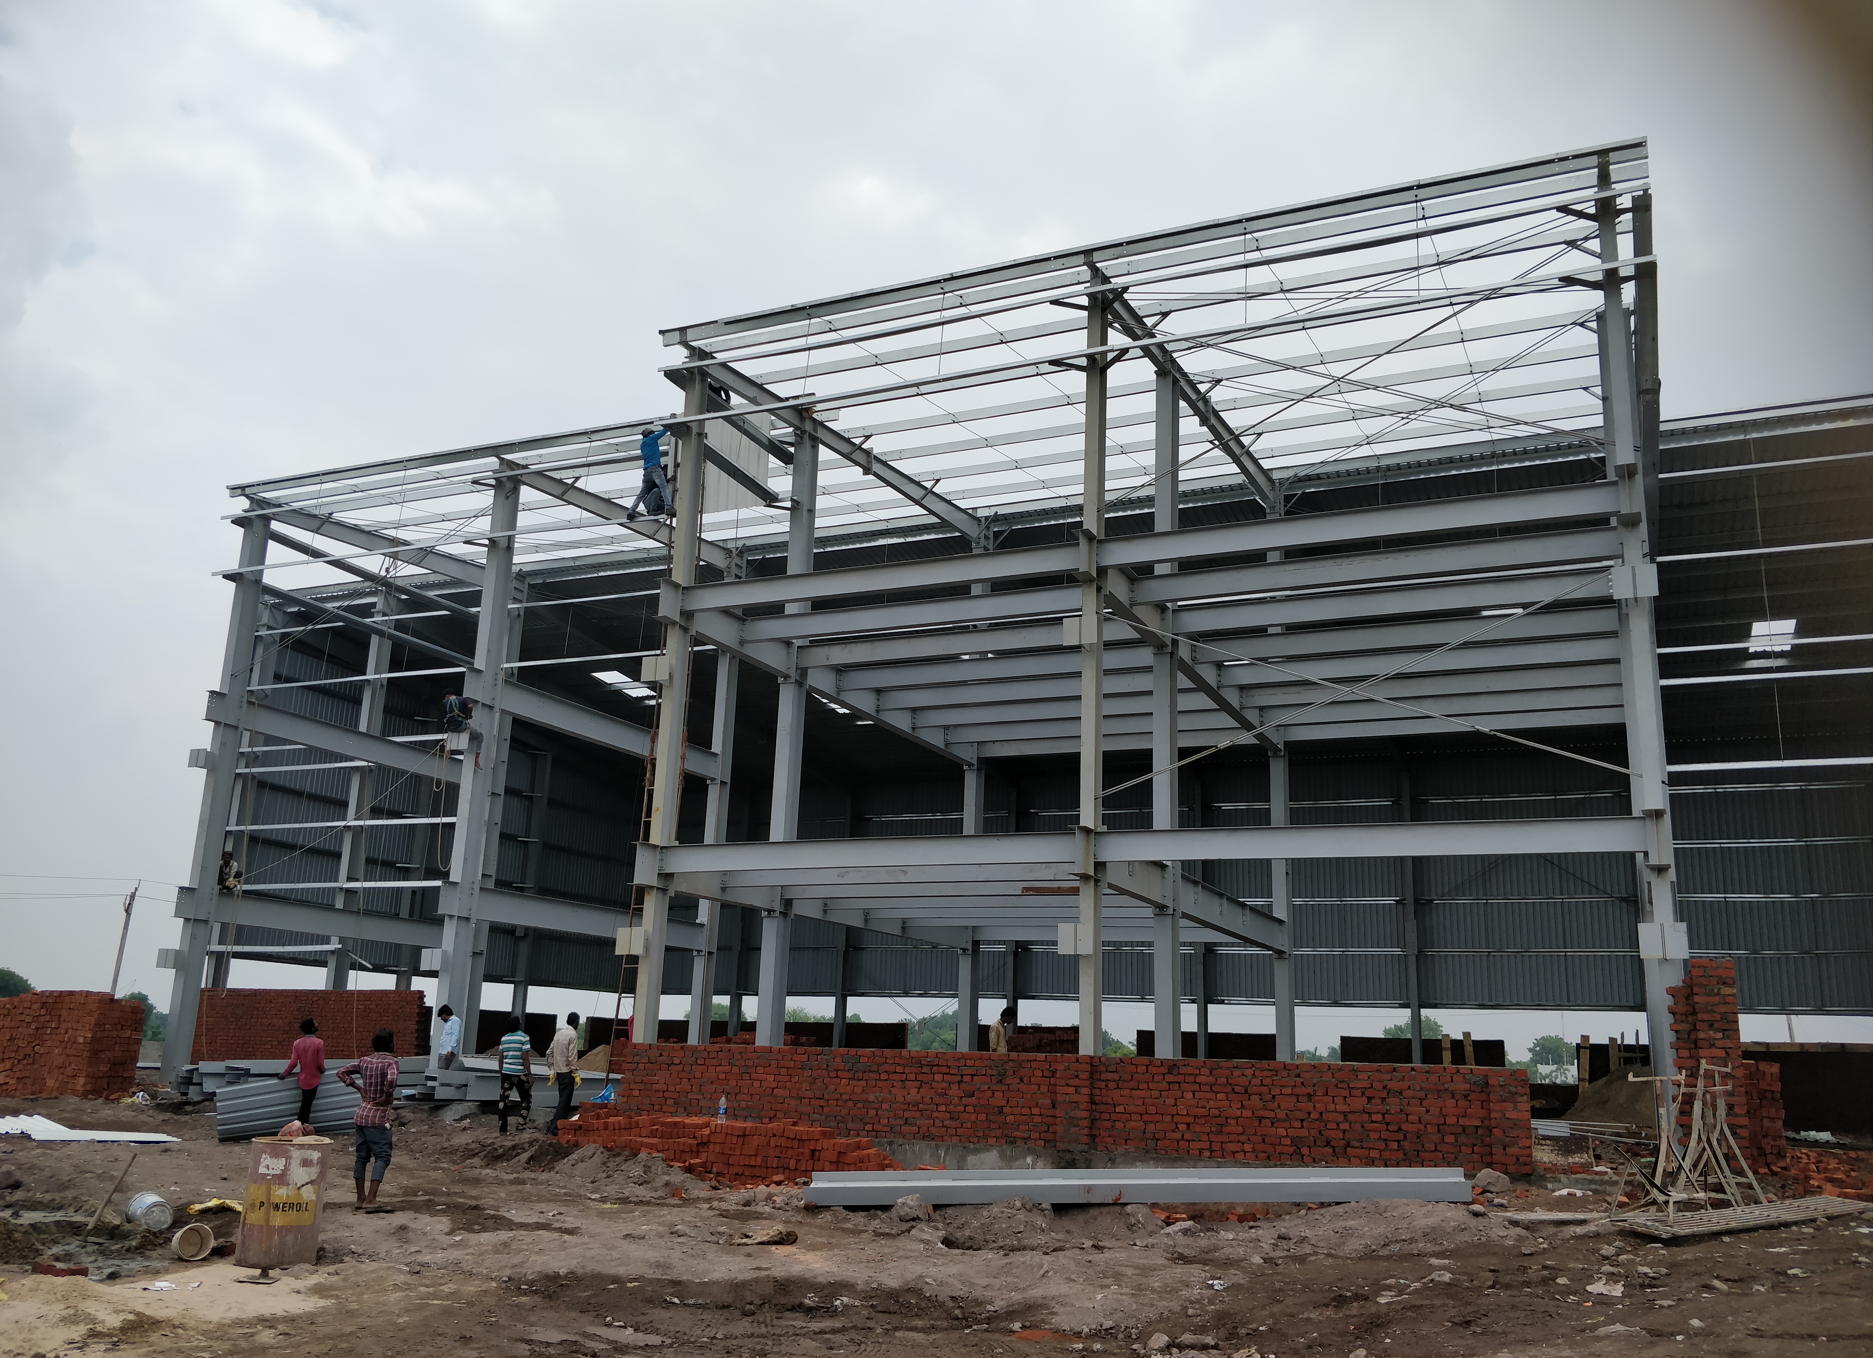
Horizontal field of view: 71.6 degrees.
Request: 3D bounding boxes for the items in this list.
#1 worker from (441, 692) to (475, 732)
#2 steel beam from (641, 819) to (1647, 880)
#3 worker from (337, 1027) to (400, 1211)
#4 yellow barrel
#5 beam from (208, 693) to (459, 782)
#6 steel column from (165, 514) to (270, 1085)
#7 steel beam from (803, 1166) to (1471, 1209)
[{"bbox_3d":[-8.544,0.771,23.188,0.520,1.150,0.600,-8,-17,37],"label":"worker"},{"bbox_3d":[1.823,2.158,16.320,12.727,0.400,0.220,-4,-15,20],"label":"steel beam"},{"bbox_3d":[-5.406,4.172,12.381,0.520,1.660,0.400,-6,-16,31],"label":"worker"},{"bbox_3d":[-4.769,3.819,9.501,0.575,0.870,0.575,9,-15,-26],"label":"yellow barrel"},{"bbox_3d":[-12.666,1.418,28.590,0.220,0.520,7.236,-5,-18,28],"label":"beam"},{"bbox_3d":[-14.182,2.229,25.613,0.210,11.368,0.430,-4,-13,28],"label":"steel column"},{"bbox_3d":[2.037,5.149,13.150,6.650,0.380,0.400,1,-13,-3],"label":"steel beam"}]

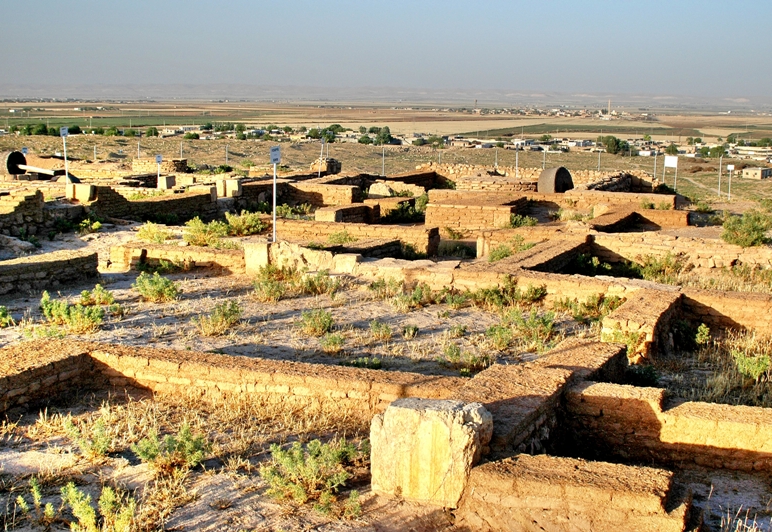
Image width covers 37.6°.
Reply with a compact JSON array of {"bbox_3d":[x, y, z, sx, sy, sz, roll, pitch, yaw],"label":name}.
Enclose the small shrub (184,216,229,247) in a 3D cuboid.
[{"bbox_3d":[-3.904,-0.782,24.812,0.928,0.590,0.743,0,8,0],"label":"small shrub"}]

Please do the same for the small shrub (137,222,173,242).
[{"bbox_3d":[-5.408,-0.802,26.532,0.891,0.439,0.802,0,9,0],"label":"small shrub"}]

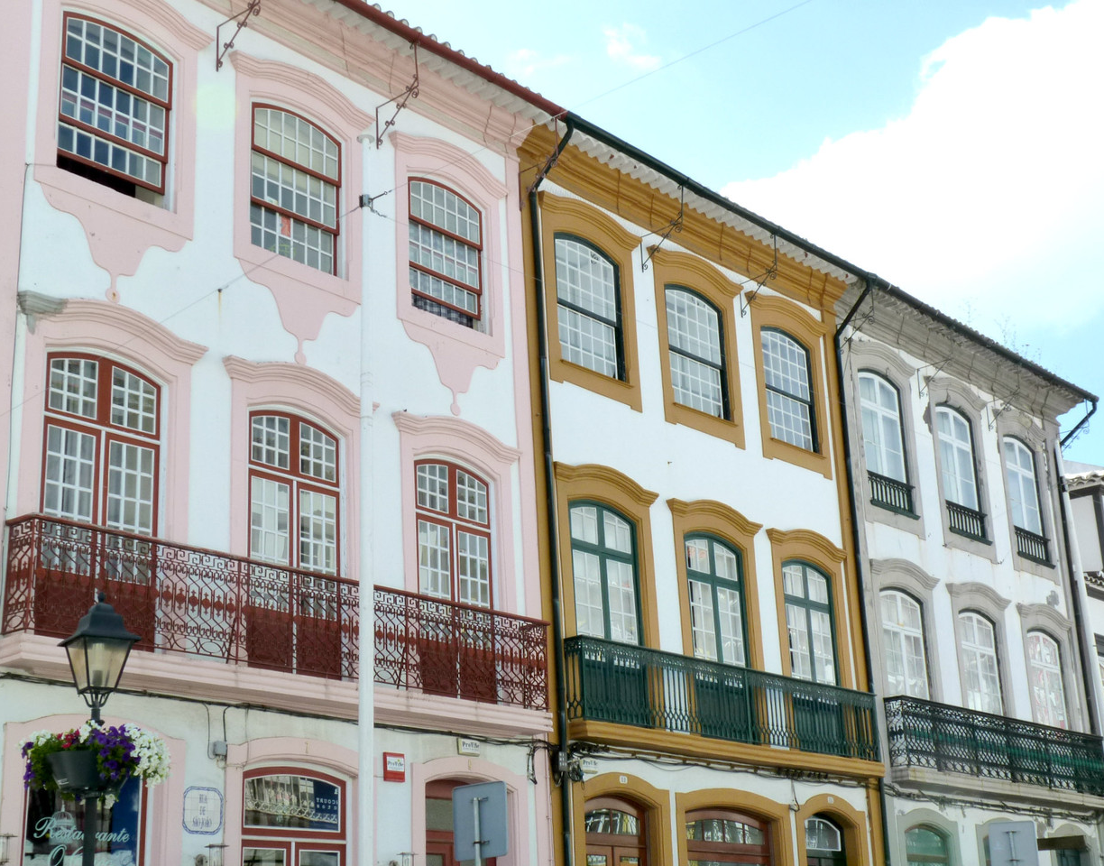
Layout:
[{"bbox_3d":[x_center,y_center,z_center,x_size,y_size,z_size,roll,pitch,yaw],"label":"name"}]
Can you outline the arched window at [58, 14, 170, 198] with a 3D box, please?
[{"bbox_3d":[-4.232,-3.238,15.811,0.130,1.939,1.318,-19,-26,38],"label":"arched window"}]

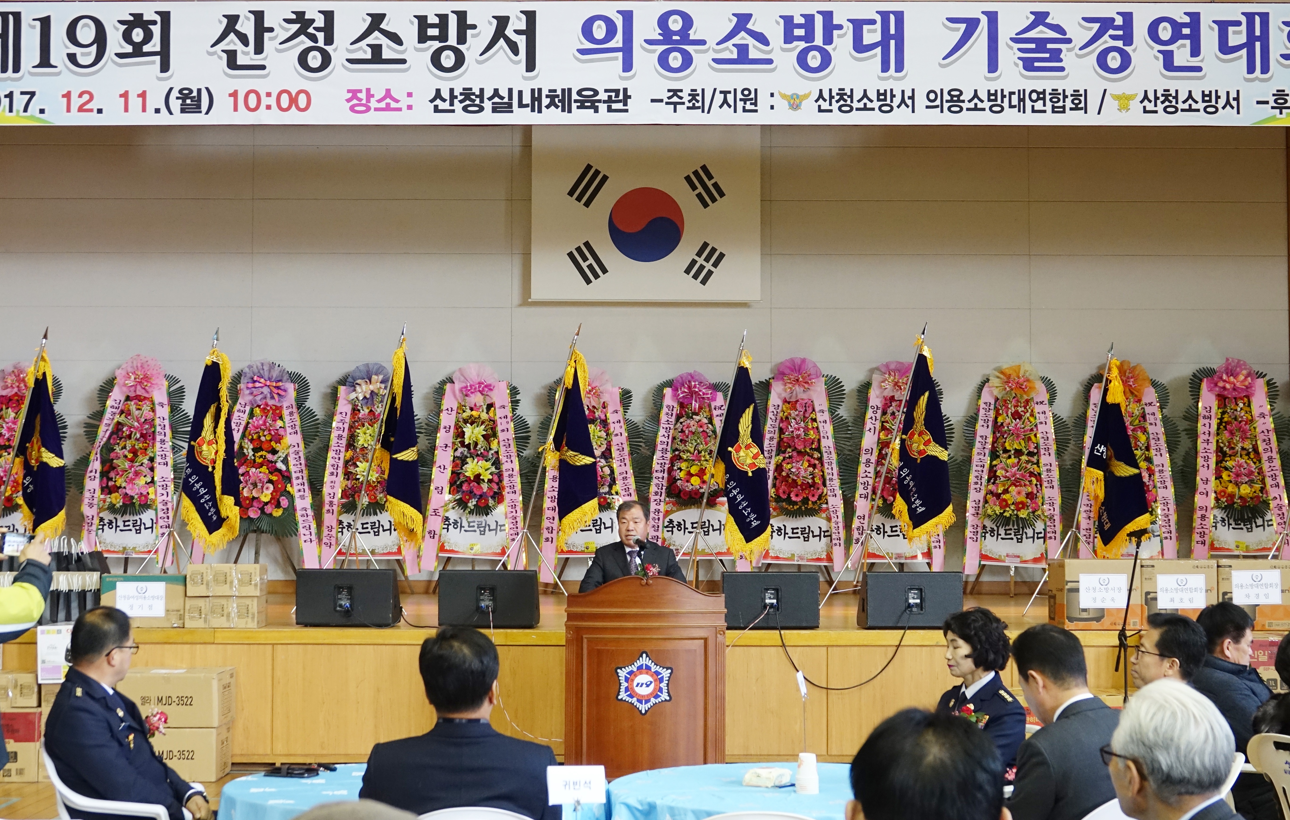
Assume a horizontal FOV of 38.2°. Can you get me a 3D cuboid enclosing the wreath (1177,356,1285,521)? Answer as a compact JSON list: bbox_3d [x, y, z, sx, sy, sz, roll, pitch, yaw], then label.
[{"bbox_3d":[4.613,0.265,14.602,0.861,1.351,0.320,0,-2,0],"label":"wreath"}]

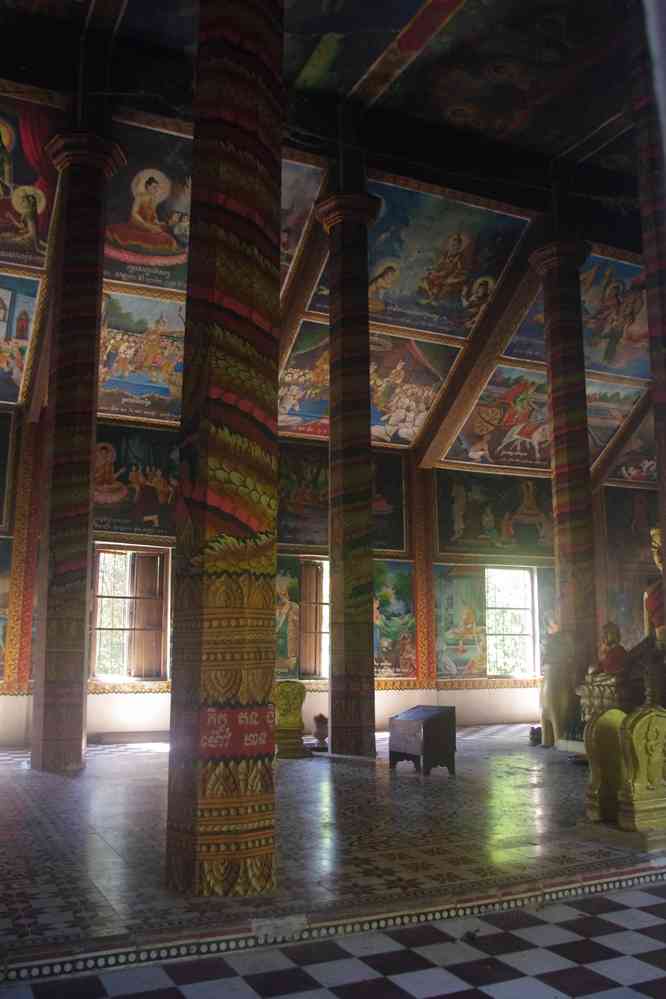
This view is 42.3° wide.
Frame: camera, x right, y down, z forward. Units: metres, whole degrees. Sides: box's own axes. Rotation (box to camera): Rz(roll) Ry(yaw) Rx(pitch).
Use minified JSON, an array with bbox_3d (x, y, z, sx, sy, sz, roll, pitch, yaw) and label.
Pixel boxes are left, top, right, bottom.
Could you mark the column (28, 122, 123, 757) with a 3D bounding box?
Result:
[{"bbox_3d":[-3.646,-0.793,12.022,0.928,8.758,0.928,4,-12,-24],"label":"column"}]

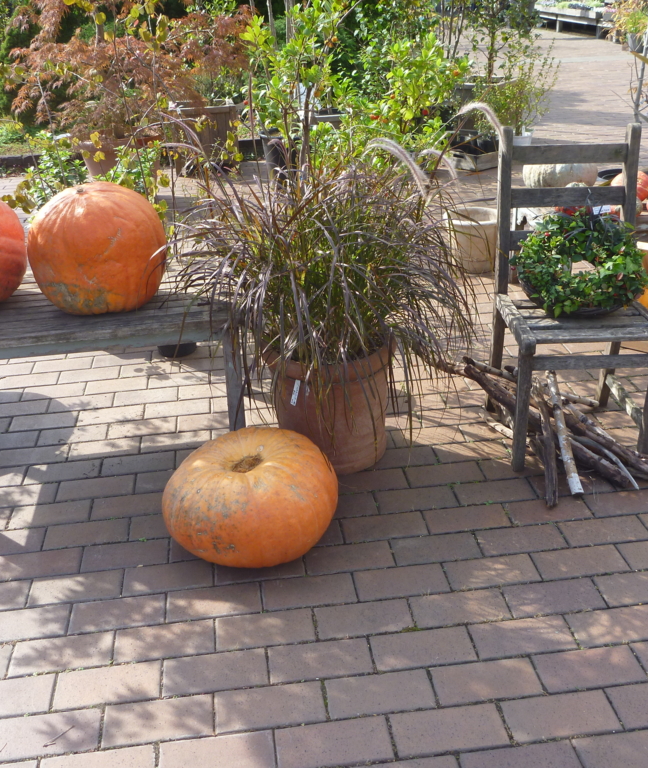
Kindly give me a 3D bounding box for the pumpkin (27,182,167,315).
[{"bbox_3d":[-0.686,-0.410,2.518,0.410,0.395,0.410,-5,27,-6],"label":"pumpkin"}]

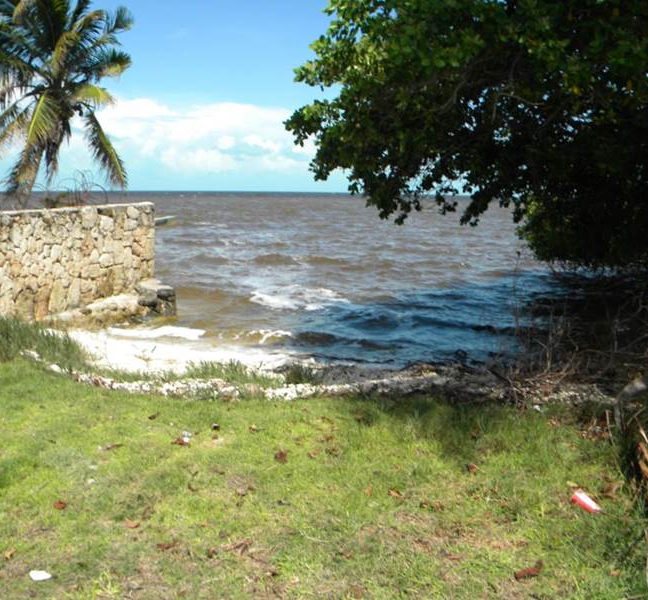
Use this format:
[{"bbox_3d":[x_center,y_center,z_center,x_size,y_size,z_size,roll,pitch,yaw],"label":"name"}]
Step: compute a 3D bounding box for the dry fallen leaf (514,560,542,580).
[{"bbox_3d":[0.881,1.166,2.789,0.130,0.035,0.055,-4,10,-25],"label":"dry fallen leaf"}]

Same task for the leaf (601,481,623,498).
[{"bbox_3d":[1.578,1.040,3.553,0.115,0.040,0.085,-6,11,-34],"label":"leaf"}]

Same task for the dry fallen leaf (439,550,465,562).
[{"bbox_3d":[0.572,1.151,2.904,0.110,0.022,0.050,2,10,12],"label":"dry fallen leaf"}]

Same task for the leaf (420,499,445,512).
[{"bbox_3d":[0.565,1.070,3.369,0.120,0.030,0.070,3,10,15],"label":"leaf"}]

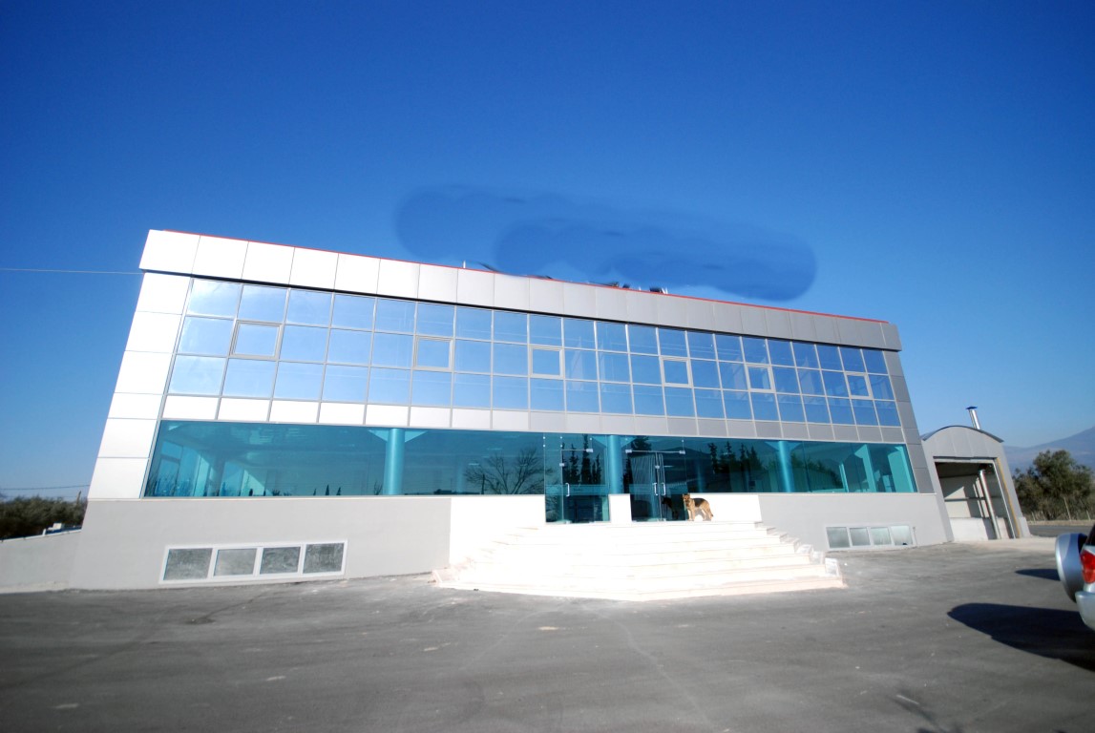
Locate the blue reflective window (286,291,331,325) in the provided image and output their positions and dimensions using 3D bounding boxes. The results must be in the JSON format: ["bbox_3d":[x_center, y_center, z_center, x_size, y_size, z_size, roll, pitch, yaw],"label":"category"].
[{"bbox_3d":[-7.235,-1.734,13.953,1.212,1.075,0.080,4,-18,-16],"label":"blue reflective window"}]

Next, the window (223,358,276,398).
[{"bbox_3d":[-7.986,0.335,12.293,1.130,1.033,0.080,4,-18,-16],"label":"window"}]

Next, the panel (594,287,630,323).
[{"bbox_3d":[2.210,-2.138,15.651,1.148,1.154,0.060,4,-18,-16],"label":"panel"}]

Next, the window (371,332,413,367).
[{"bbox_3d":[-4.815,-0.483,14.286,1.212,1.113,0.080,4,-18,-16],"label":"window"}]

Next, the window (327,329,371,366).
[{"bbox_3d":[-5.577,-0.527,12.926,1.114,1.015,0.060,4,-18,-16],"label":"window"}]

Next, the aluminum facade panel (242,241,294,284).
[{"bbox_3d":[-8.063,-2.957,13.262,1.188,1.188,0.100,4,-18,-16],"label":"aluminum facade panel"}]

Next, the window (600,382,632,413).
[{"bbox_3d":[2.405,1.138,15.968,1.212,1.121,0.080,4,-18,-16],"label":"window"}]

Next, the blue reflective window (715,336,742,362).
[{"bbox_3d":[6.882,-0.688,17.283,1.128,1.038,0.080,4,-18,-16],"label":"blue reflective window"}]

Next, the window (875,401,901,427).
[{"bbox_3d":[14.405,2.007,19.360,1.212,1.121,0.080,4,-18,-16],"label":"window"}]

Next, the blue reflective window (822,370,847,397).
[{"bbox_3d":[11.510,0.695,18.256,1.165,1.071,0.080,4,-18,-16],"label":"blue reflective window"}]

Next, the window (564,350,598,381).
[{"bbox_3d":[1.105,-0.043,14.812,1.114,1.015,0.060,4,-18,-16],"label":"window"}]

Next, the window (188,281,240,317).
[{"bbox_3d":[-9.158,-1.844,12.612,1.142,1.048,0.080,4,-18,-16],"label":"window"}]

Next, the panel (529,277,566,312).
[{"bbox_3d":[0.012,-2.361,15.389,1.190,1.222,0.080,4,-18,-16],"label":"panel"}]

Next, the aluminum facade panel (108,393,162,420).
[{"bbox_3d":[-10.234,0.993,11.377,1.018,0.639,0.080,4,-18,-16],"label":"aluminum facade panel"}]

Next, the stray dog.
[{"bbox_3d":[4.584,4.302,13.974,0.930,0.800,0.300,5,-18,-18],"label":"stray dog"}]

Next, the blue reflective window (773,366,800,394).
[{"bbox_3d":[9.204,0.535,17.623,1.116,1.044,0.080,4,-19,-16],"label":"blue reflective window"}]

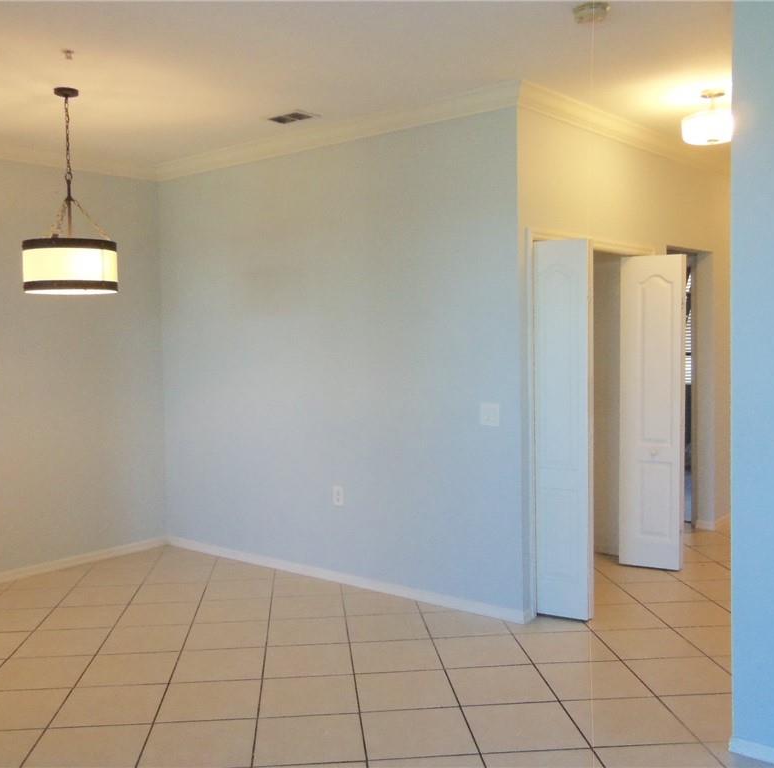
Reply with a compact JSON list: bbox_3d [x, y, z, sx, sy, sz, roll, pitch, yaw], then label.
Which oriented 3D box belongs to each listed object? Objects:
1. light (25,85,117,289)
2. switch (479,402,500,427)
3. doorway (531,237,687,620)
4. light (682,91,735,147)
[{"bbox_3d":[-1.622,-0.988,4.230,0.475,1.010,0.475,-1,3,0],"label":"light"},{"bbox_3d":[0.556,0.168,4.470,0.117,0.118,0.012,1,3,40],"label":"switch"},{"bbox_3d":[1.377,0.214,5.006,0.300,2.030,1.500,1,3,40],"label":"doorway"},{"bbox_3d":[1.731,-1.418,4.400,0.325,0.290,0.325,-1,3,0],"label":"light"}]

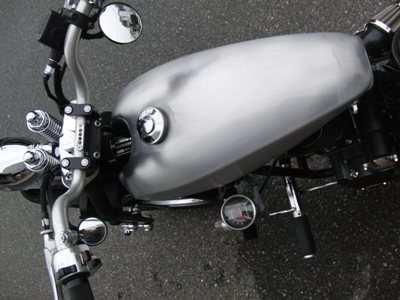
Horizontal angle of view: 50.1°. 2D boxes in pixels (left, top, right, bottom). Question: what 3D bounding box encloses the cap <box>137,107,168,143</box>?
[{"bbox_3d":[-0.083,-0.042,0.760,0.066,0.021,0.066,-4,84,37],"label":"cap"}]

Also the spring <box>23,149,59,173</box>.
[{"bbox_3d":[-0.318,0.022,0.874,0.046,0.153,0.046,-8,78,6],"label":"spring"}]

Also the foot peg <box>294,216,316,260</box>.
[{"bbox_3d":[0.281,0.230,1.140,0.036,0.036,0.112,-16,77,35],"label":"foot peg"}]

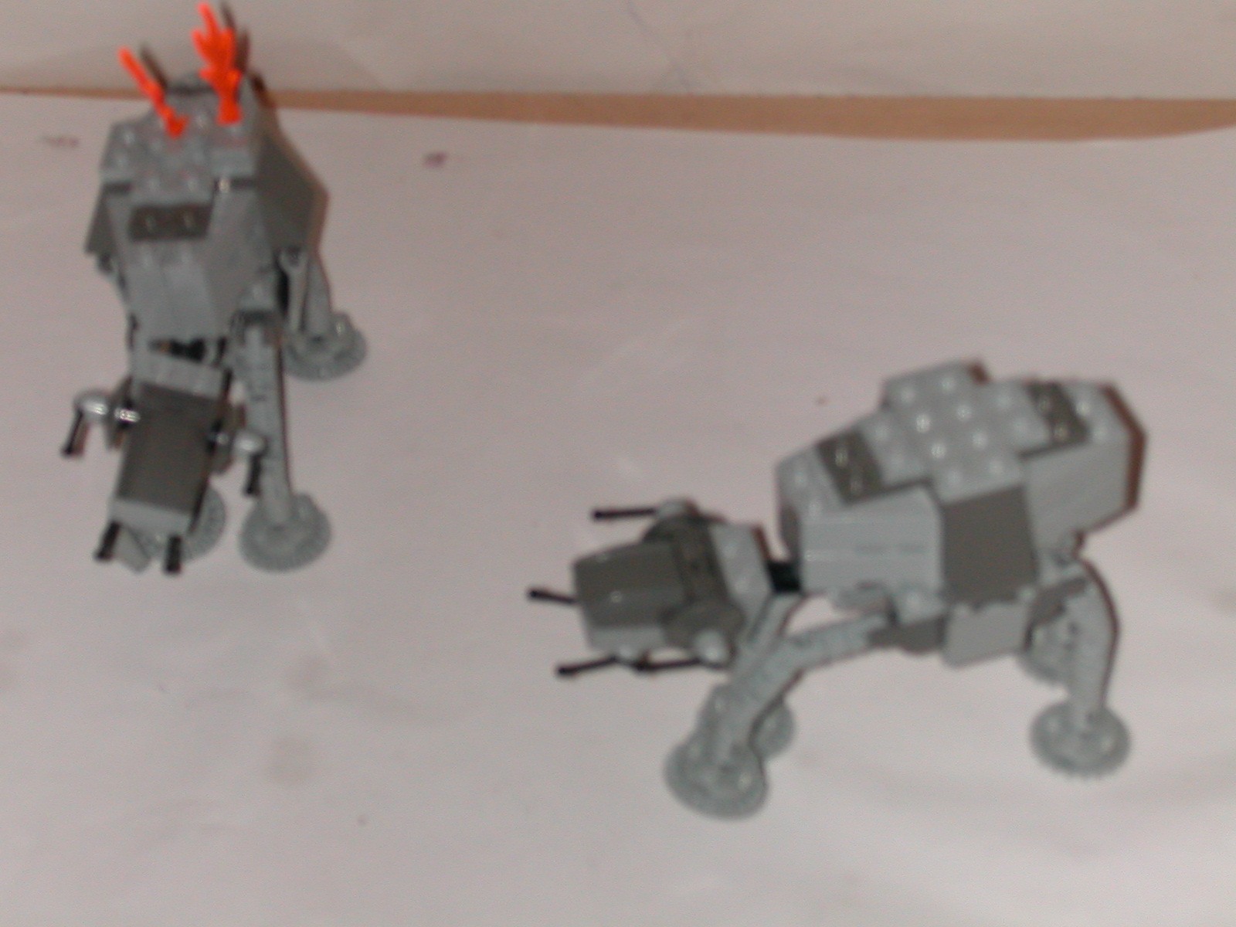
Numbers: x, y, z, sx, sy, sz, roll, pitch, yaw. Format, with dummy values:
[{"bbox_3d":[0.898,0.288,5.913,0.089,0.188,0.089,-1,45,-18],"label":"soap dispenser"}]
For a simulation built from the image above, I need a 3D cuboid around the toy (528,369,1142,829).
[{"bbox_3d":[0.044,0.029,0.526,0.119,0.081,0.046,-14,44,-9],"label":"toy"}]

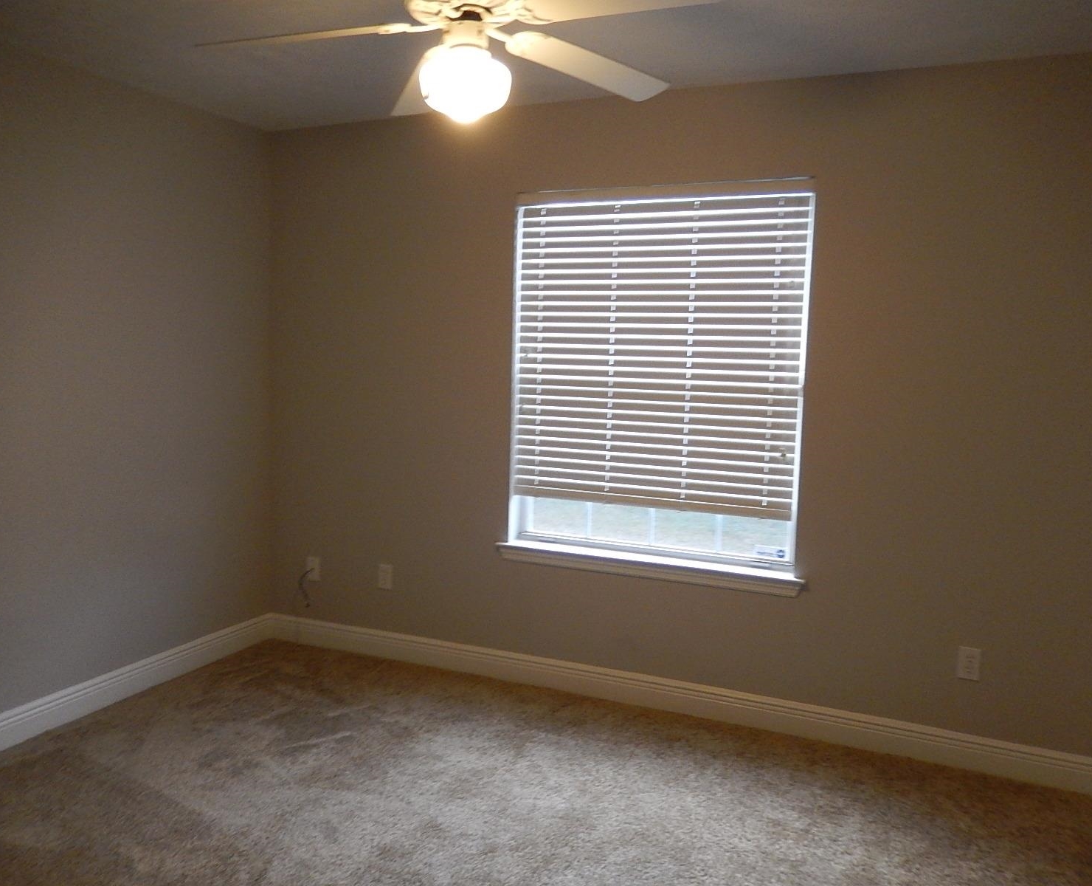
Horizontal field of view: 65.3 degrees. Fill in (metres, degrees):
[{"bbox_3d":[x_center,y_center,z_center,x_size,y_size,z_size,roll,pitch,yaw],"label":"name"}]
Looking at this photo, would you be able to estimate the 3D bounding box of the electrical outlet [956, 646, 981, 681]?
[{"bbox_3d":[1.500,0.785,3.019,0.065,0.113,0.010,4,6,23],"label":"electrical outlet"}]

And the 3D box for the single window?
[{"bbox_3d":[0.420,-0.228,3.422,1.260,1.560,0.120,4,6,23],"label":"single window"}]

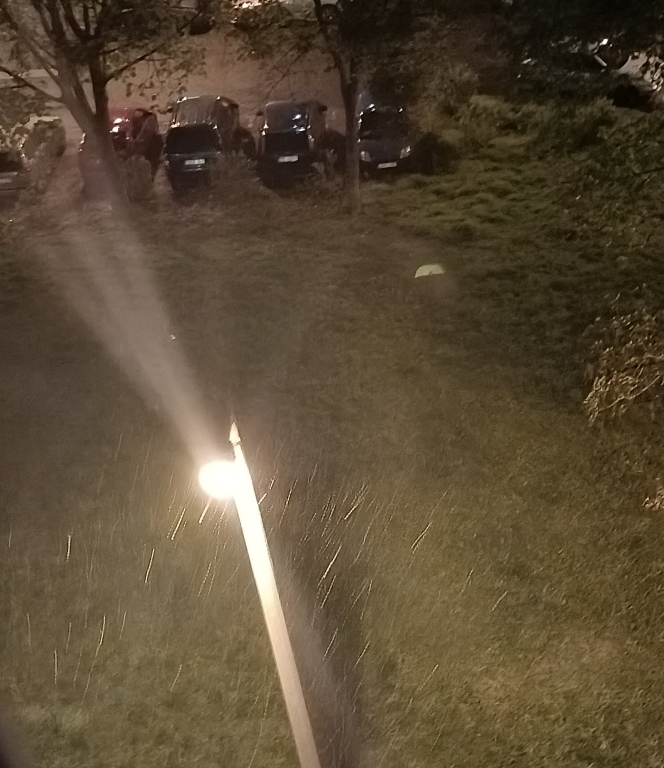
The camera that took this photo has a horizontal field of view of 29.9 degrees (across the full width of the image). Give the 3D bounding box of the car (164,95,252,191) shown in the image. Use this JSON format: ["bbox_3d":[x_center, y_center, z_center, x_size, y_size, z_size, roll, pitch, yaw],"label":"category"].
[{"bbox_3d":[-3.719,-7.231,35.642,1.740,1.620,4.300,-3,34,2],"label":"car"}]

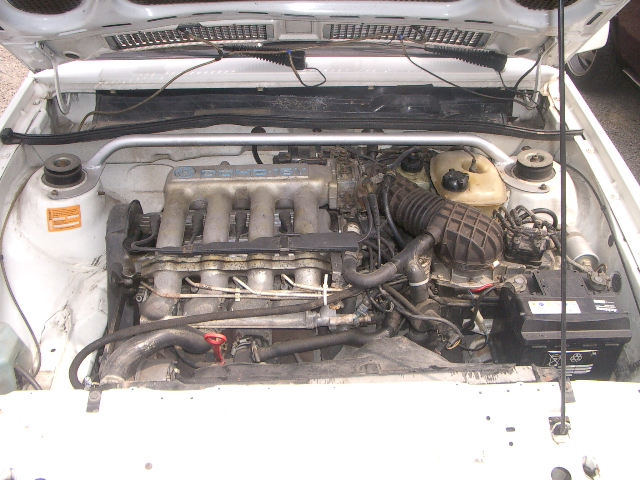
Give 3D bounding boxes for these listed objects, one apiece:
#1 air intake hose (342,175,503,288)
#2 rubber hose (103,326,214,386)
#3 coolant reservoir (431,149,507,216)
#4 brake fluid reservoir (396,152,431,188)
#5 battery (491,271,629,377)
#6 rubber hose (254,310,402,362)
[{"bbox_3d":[0.206,-0.018,1.337,0.315,0.150,0.280,-1,38,-1],"label":"air intake hose"},{"bbox_3d":[-0.291,0.225,1.185,0.166,0.110,0.190,-1,38,-1],"label":"rubber hose"},{"bbox_3d":[0.323,-0.100,1.441,0.166,0.140,0.165,-1,38,-1],"label":"coolant reservoir"},{"bbox_3d":[0.209,-0.130,1.460,0.074,0.105,0.120,-1,38,-1],"label":"brake fluid reservoir"},{"bbox_3d":[0.480,0.186,1.348,0.207,0.190,0.175,-1,38,-1],"label":"battery"},{"bbox_3d":[0.020,0.184,1.283,0.292,0.090,0.095,-1,38,-1],"label":"rubber hose"}]

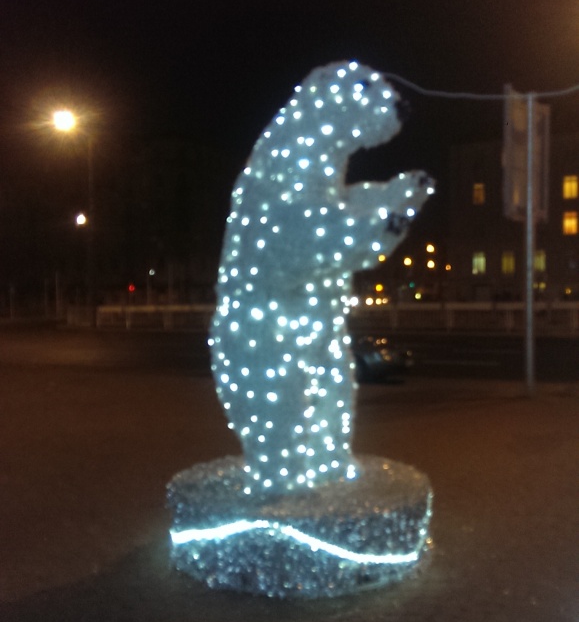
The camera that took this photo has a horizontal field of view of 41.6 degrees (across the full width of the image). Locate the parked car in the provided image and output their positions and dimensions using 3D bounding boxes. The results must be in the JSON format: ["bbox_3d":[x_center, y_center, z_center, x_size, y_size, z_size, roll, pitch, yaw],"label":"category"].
[{"bbox_3d":[0.480,0.640,16.700,4.250,1.460,1.750,1,1,34],"label":"parked car"}]

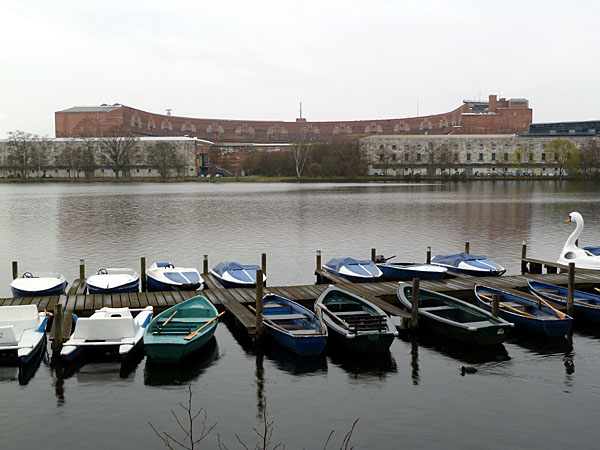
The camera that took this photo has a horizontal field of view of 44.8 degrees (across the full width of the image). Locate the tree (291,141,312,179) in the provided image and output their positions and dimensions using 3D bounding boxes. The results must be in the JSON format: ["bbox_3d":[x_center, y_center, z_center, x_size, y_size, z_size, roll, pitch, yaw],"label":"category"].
[{"bbox_3d":[0.585,-24.364,270.946,7.927,14.088,7.764,0,4,0],"label":"tree"}]

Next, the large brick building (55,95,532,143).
[{"bbox_3d":[-3.356,-52.537,457.392,250.000,42.000,165.000,0,4,0],"label":"large brick building"}]

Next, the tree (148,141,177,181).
[{"bbox_3d":[-51.046,-23.992,270.958,10.088,14.831,9.880,-1,4,-11],"label":"tree"}]

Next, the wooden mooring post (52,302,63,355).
[{"bbox_3d":[-5.043,2.180,15.226,0.160,1.080,0.160,0,4,0],"label":"wooden mooring post"}]

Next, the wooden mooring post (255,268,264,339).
[{"bbox_3d":[-0.882,1.807,16.198,0.160,1.650,0.160,0,4,0],"label":"wooden mooring post"}]

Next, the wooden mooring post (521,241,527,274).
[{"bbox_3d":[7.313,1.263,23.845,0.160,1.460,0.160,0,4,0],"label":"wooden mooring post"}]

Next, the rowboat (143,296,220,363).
[{"bbox_3d":[-2.611,2.319,16.491,1.460,0.740,4.100,0,4,3],"label":"rowboat"}]

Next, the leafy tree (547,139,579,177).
[{"bbox_3d":[99.684,-25.280,276.924,11.785,15.157,11.542,1,4,20],"label":"leafy tree"}]

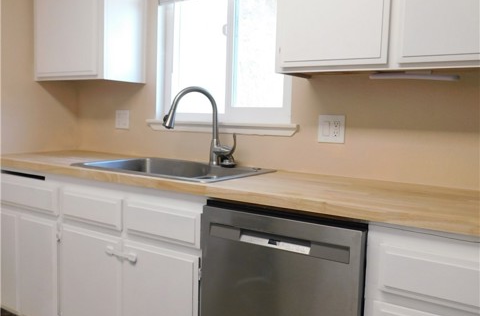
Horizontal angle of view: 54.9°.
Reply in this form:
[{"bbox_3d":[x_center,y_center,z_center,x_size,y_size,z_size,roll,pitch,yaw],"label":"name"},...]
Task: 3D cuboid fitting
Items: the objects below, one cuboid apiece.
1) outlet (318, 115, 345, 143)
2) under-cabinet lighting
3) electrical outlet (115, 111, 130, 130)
[{"bbox_3d":[0.405,-0.129,2.067,0.120,0.121,0.010,5,6,34],"label":"outlet"},{"bbox_3d":[0.642,-0.300,1.711,0.325,0.030,0.050,5,6,34],"label":"under-cabinet lighting"},{"bbox_3d":[-0.724,-0.234,2.829,0.118,0.116,0.010,5,6,34],"label":"electrical outlet"}]

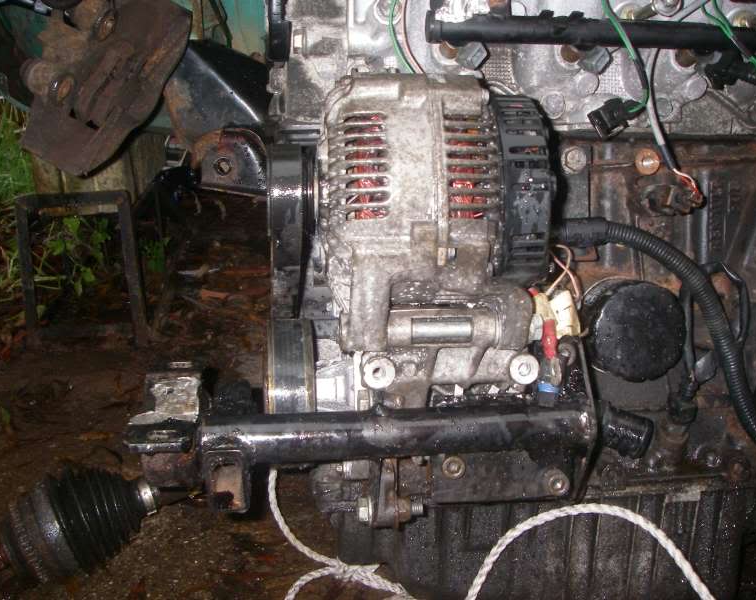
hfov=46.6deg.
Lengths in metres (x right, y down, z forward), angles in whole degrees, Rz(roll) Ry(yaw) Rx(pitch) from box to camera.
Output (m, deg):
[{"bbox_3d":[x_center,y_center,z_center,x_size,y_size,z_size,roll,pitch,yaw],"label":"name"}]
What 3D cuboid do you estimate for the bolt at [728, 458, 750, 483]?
[{"bbox_3d":[0.309,0.146,0.750,0.018,0.018,0.013,-4,-1,-14],"label":"bolt"}]

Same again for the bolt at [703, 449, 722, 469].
[{"bbox_3d":[0.283,0.135,0.745,0.017,0.017,0.012,-4,-1,-14],"label":"bolt"}]

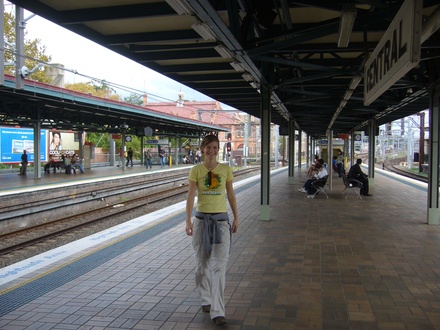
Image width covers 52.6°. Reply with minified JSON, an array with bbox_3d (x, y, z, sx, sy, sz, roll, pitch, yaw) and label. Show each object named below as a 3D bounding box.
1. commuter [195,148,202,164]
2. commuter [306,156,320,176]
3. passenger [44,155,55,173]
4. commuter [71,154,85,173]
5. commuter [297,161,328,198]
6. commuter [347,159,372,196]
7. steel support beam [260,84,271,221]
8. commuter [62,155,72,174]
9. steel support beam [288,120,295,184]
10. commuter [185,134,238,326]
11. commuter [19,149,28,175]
[{"bbox_3d":[-2.278,-0.957,48.500,0.500,1.700,0.380,-1,2,-30],"label":"commuter"},{"bbox_3d":[5.243,0.096,25.000,0.800,1.200,0.500,0,2,12],"label":"commuter"},{"bbox_3d":[-10.807,-0.023,28.200,0.700,1.220,0.480,0,2,12],"label":"passenger"},{"bbox_3d":[-9.269,-0.050,29.000,0.820,1.220,0.520,0,2,12],"label":"commuter"},{"bbox_3d":[3.057,0.490,14.500,0.880,1.130,0.520,0,2,12],"label":"commuter"},{"bbox_3d":[4.667,0.425,14.800,0.800,1.240,0.520,0,2,12],"label":"commuter"},{"bbox_3d":[1.016,-0.289,9.930,0.220,3.000,0.220,0,2,12],"label":"steel support beam"},{"bbox_3d":[-9.637,-0.026,28.300,0.680,1.220,0.480,0,2,12],"label":"commuter"},{"bbox_3d":[3.263,-0.632,20.250,0.230,2.980,0.230,0,2,12],"label":"steel support beam"},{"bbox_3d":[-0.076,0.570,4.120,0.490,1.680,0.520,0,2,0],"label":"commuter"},{"bbox_3d":[-12.411,-0.213,28.200,0.380,1.600,0.500,1,2,15],"label":"commuter"}]

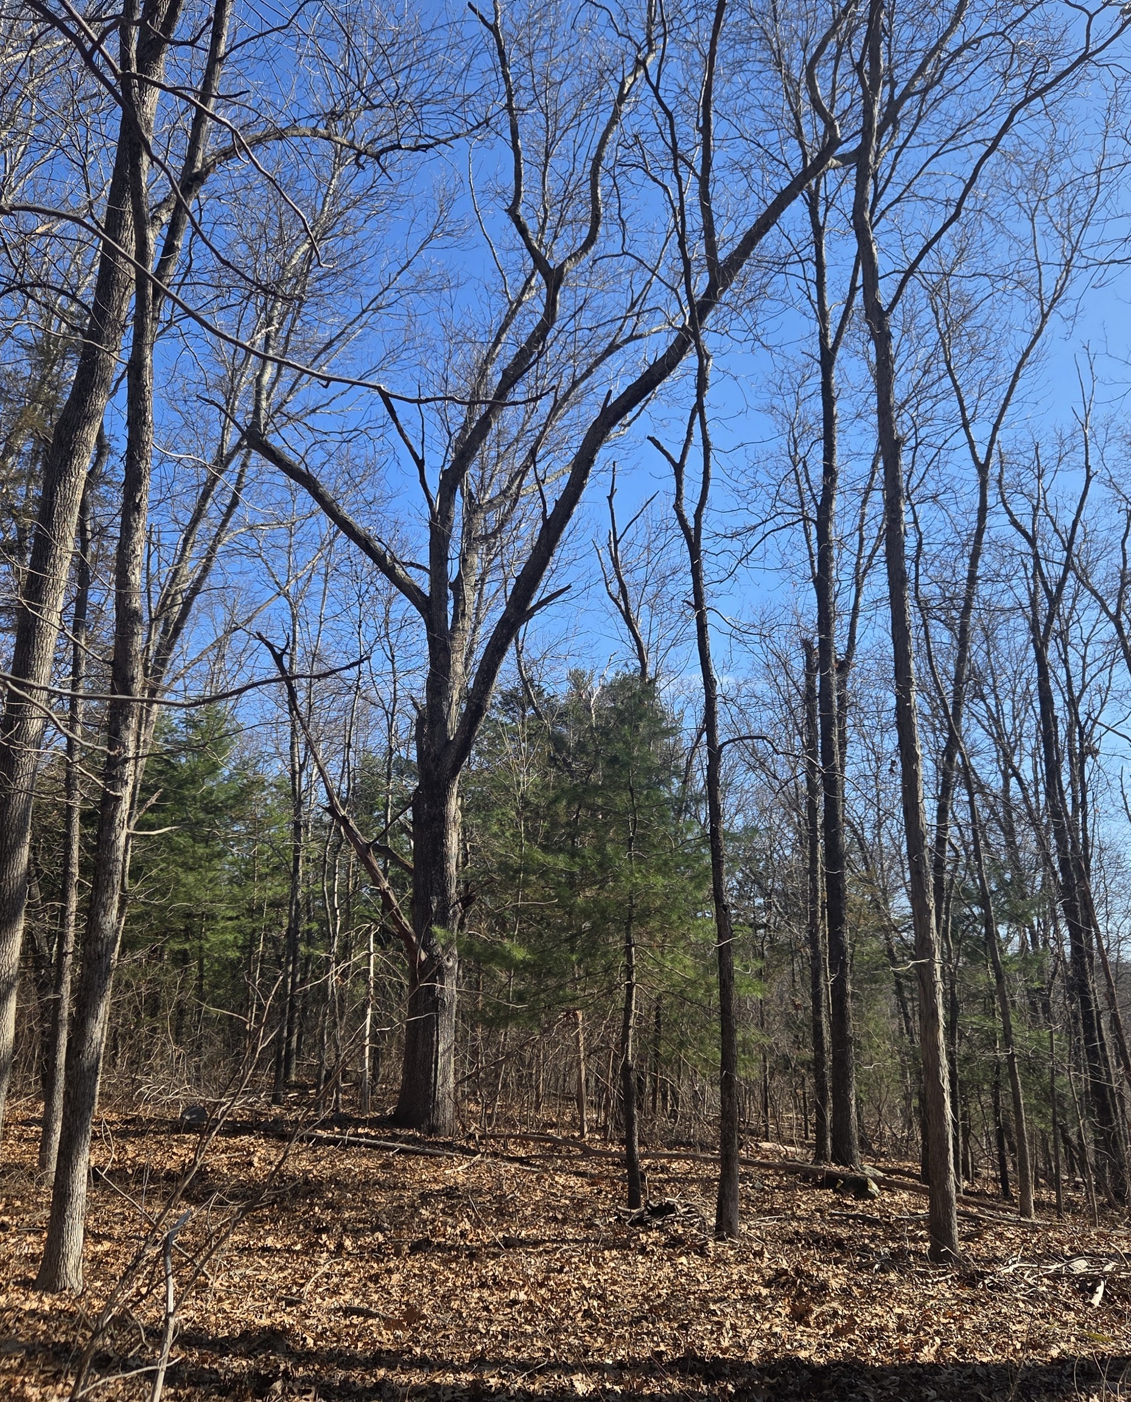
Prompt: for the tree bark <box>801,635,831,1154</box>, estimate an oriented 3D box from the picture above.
[{"bbox_3d":[2.226,1.686,10.983,0.143,4.611,0.144,-2,-12,11],"label":"tree bark"}]

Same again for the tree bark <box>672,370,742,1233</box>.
[{"bbox_3d":[0.924,0.403,8.188,0.284,5.863,0.213,-2,-12,7],"label":"tree bark"}]

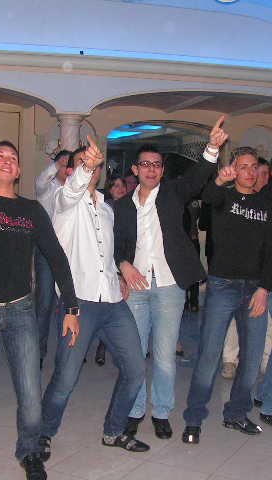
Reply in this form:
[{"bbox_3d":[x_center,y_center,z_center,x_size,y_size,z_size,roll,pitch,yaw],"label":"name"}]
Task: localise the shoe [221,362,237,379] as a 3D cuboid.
[{"bbox_3d":[0.794,1.071,5.625,0.110,0.110,0.290,1,4,17],"label":"shoe"}]

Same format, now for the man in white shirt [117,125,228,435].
[{"bbox_3d":[0.223,0.237,4.299,0.700,1.970,0.520,0,4,6],"label":"man in white shirt"}]

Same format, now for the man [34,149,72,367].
[{"bbox_3d":[-0.665,0.197,5.500,0.500,1.850,0.450,-1,3,-18],"label":"man"}]

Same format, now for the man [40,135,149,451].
[{"bbox_3d":[-0.229,0.329,3.760,0.600,1.770,0.530,-1,3,-14],"label":"man"}]

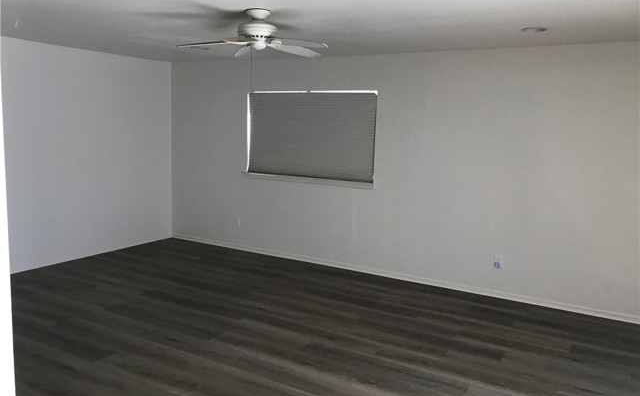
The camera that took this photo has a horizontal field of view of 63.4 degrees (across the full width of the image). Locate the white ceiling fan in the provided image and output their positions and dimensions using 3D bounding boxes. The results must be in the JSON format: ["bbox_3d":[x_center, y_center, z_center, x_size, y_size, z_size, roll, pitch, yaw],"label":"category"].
[{"bbox_3d":[-0.430,-1.201,3.720,1.100,0.285,1.130,6,9,29],"label":"white ceiling fan"}]

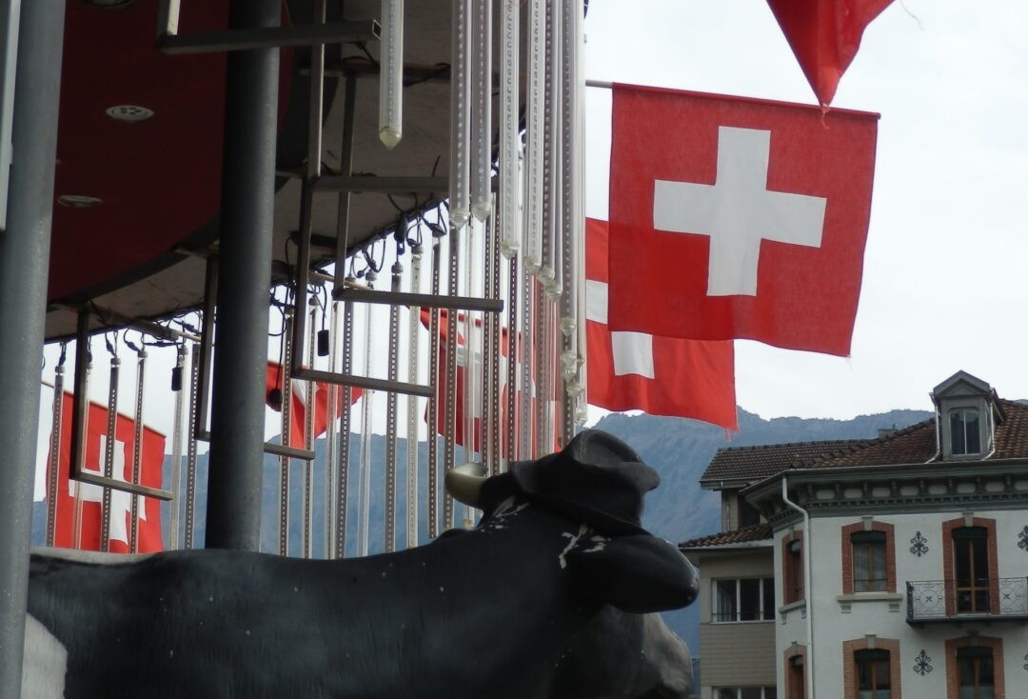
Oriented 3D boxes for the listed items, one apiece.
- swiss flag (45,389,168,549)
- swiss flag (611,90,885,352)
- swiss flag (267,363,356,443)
[{"bbox_3d":[-1.333,0.484,7.055,0.090,0.560,0.620,-6,-17,20],"label":"swiss flag"},{"bbox_3d":[0.480,-0.273,4.503,0.610,0.550,0.060,5,-17,-14],"label":"swiss flag"},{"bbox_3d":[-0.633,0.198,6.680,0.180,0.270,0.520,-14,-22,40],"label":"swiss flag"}]

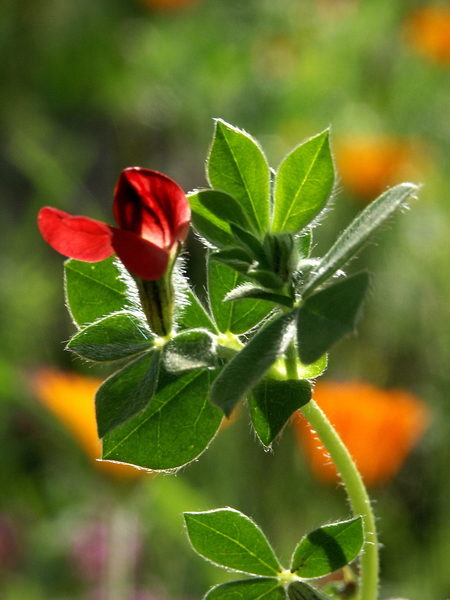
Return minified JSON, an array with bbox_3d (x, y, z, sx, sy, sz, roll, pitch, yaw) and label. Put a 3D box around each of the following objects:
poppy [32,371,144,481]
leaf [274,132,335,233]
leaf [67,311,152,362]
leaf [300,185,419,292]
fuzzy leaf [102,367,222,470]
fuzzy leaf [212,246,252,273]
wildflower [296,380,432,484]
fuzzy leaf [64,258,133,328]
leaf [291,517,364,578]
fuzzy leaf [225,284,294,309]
[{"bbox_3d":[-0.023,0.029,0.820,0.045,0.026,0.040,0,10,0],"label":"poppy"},{"bbox_3d":[0.014,-0.021,0.618,0.011,0.022,0.004,28,-17,8],"label":"leaf"},{"bbox_3d":[-0.020,0.007,0.606,0.017,0.004,0.009,-3,40,-21],"label":"leaf"},{"bbox_3d":[0.024,-0.010,0.608,0.029,0.004,0.009,-44,11,6],"label":"leaf"},{"bbox_3d":[-0.009,0.017,0.502,0.015,0.021,0.003,44,-6,4],"label":"fuzzy leaf"},{"bbox_3d":[0.001,-0.006,0.497,0.006,0.004,0.003,19,-34,-24],"label":"fuzzy leaf"},{"bbox_3d":[0.038,0.037,0.960,0.037,0.029,0.037,0,14,0],"label":"wildflower"},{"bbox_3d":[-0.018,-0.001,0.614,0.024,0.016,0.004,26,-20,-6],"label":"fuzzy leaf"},{"bbox_3d":[0.015,0.036,0.502,0.013,0.007,0.003,-37,-9,-6],"label":"leaf"},{"bbox_3d":[0.005,-0.001,0.496,0.011,0.003,0.005,0,18,-24],"label":"fuzzy leaf"}]

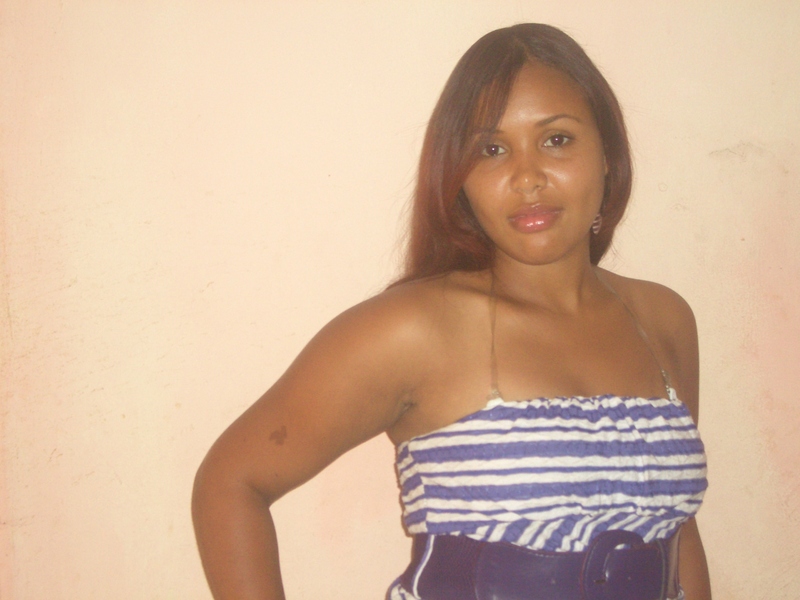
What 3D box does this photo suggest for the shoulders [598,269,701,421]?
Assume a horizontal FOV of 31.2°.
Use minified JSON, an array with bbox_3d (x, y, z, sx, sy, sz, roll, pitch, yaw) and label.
[{"bbox_3d":[0.258,0.045,1.490,0.115,0.155,0.125,-1,3,-25],"label":"shoulders"}]

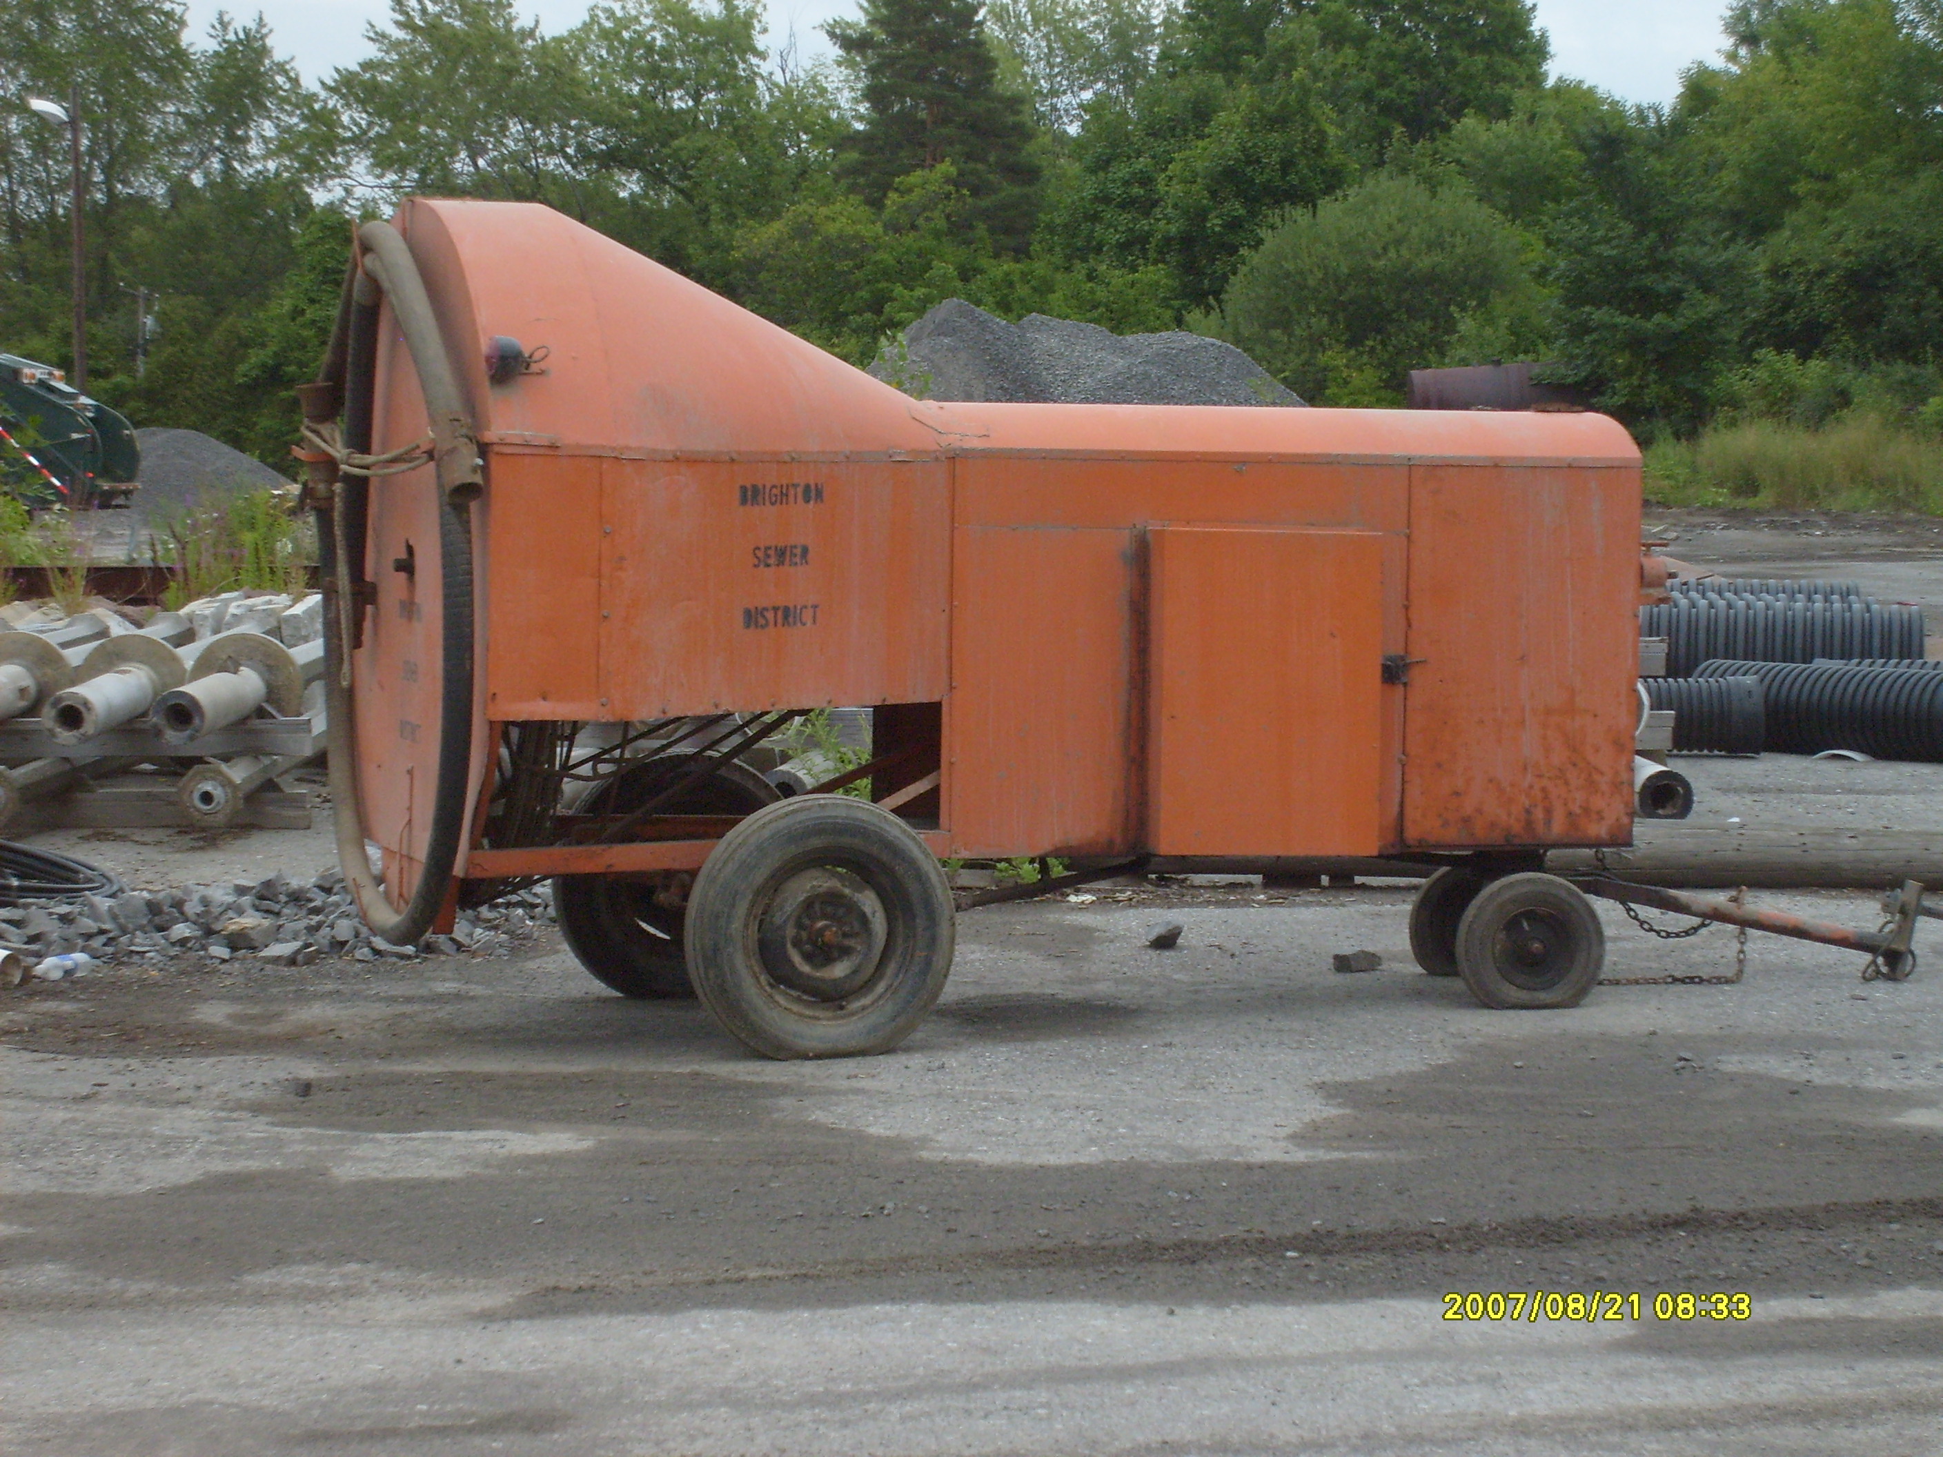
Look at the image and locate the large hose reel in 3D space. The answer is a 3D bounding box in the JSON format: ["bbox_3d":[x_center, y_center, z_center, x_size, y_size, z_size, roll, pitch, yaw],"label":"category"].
[{"bbox_3d":[-1.595,-0.400,12.404,0.240,1.900,1.250,-1,4,-20],"label":"large hose reel"}]

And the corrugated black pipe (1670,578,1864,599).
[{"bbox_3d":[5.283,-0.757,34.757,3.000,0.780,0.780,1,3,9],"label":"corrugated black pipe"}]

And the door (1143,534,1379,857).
[{"bbox_3d":[0.807,-0.097,12.435,0.650,0.891,0.100,-1,4,-20],"label":"door"}]

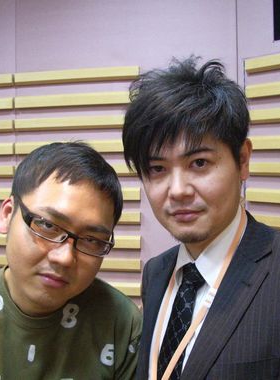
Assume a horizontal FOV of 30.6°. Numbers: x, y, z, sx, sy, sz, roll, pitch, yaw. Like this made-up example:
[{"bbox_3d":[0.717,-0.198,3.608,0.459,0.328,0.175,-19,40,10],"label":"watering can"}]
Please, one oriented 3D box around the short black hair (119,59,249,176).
[{"bbox_3d":[0.072,-0.107,0.800,0.195,0.200,0.230,-3,7,22],"label":"short black hair"}]

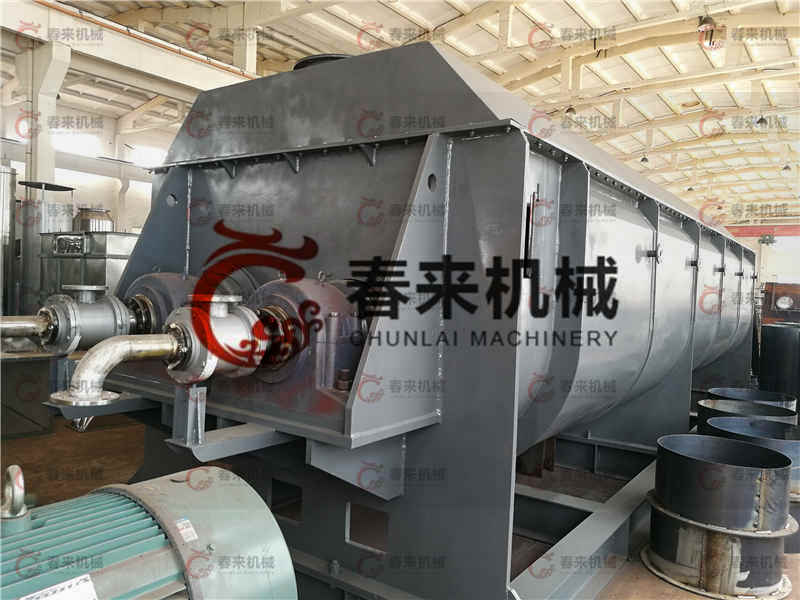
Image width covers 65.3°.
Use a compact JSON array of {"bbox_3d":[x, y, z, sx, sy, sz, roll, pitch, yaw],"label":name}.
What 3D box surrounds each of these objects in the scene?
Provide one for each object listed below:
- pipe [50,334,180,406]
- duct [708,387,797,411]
[{"bbox_3d":[-0.980,0.229,2.180,0.200,0.215,0.420,3,2,35],"label":"pipe"},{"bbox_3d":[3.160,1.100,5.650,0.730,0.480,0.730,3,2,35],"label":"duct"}]

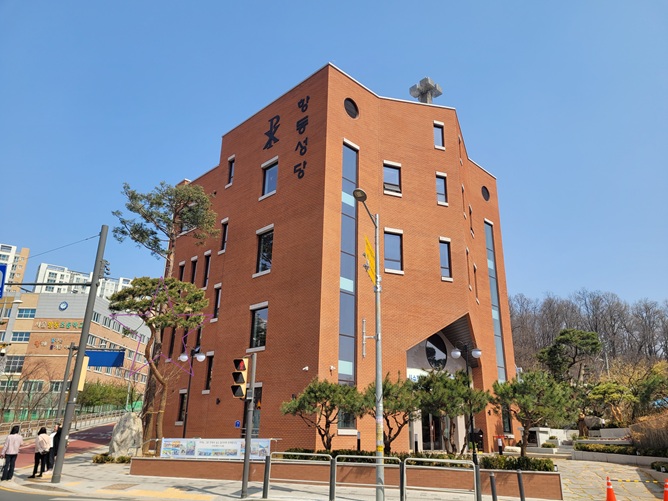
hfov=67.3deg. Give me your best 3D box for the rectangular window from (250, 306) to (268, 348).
[{"bbox_3d":[-3.545,3.672,23.767,1.391,1.911,0.150,-18,-28,42],"label":"rectangular window"}]

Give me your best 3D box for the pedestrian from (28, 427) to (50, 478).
[{"bbox_3d":[-10.156,6.980,17.432,0.460,1.620,0.480,-6,-22,19],"label":"pedestrian"}]

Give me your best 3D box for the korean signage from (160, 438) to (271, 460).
[{"bbox_3d":[-4.295,7.116,18.012,4.316,0.670,0.040,-4,-21,15],"label":"korean signage"}]

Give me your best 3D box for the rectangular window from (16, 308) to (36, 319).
[{"bbox_3d":[-45.826,9.471,74.962,2.650,1.400,0.200,0,-20,5],"label":"rectangular window"}]

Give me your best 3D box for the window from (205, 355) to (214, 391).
[{"bbox_3d":[-6.369,6.306,25.733,0.690,1.703,0.150,-18,-28,42],"label":"window"}]

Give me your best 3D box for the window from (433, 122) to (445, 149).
[{"bbox_3d":[6.063,-6.593,28.953,0.674,1.508,0.150,9,-22,-19],"label":"window"}]

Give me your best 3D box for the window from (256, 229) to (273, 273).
[{"bbox_3d":[-3.497,0.083,25.955,1.250,2.120,0.170,-18,-27,42],"label":"window"}]

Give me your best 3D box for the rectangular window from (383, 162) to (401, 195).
[{"bbox_3d":[3.299,-4.006,28.259,1.080,1.870,0.150,9,-21,-19],"label":"rectangular window"}]

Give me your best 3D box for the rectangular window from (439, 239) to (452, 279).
[{"bbox_3d":[6.191,0.505,27.805,0.710,2.340,0.150,9,-21,-19],"label":"rectangular window"}]

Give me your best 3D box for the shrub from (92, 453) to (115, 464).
[{"bbox_3d":[-9.989,8.966,21.762,0.950,0.480,0.750,9,-22,-21],"label":"shrub"}]

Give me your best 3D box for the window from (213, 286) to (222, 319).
[{"bbox_3d":[-6.409,2.980,27.884,0.600,1.650,0.200,-18,-27,42],"label":"window"}]

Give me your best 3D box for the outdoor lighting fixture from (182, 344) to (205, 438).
[{"bbox_3d":[-5.951,6.097,20.396,1.060,4.150,0.380,5,-20,-11],"label":"outdoor lighting fixture"}]

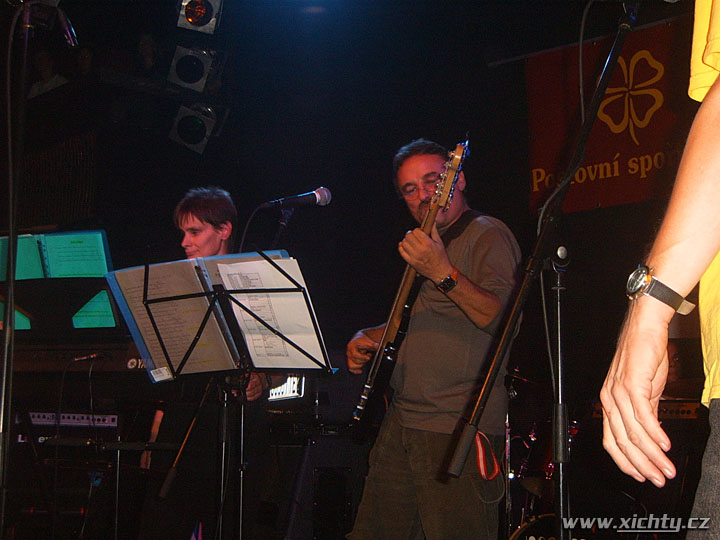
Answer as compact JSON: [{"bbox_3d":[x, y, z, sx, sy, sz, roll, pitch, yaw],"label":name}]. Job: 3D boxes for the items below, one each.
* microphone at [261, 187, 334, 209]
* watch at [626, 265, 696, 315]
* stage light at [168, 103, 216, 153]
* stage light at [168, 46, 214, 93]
[{"bbox_3d":[-0.164,-0.184,3.100,0.185,0.051,0.051,-11,-3,-22],"label":"microphone"},{"bbox_3d":[0.328,0.024,1.280,0.060,0.042,0.064,29,7,-15],"label":"watch"},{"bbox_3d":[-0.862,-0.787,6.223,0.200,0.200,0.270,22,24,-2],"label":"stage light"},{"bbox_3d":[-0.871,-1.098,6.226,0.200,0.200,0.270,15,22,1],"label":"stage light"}]

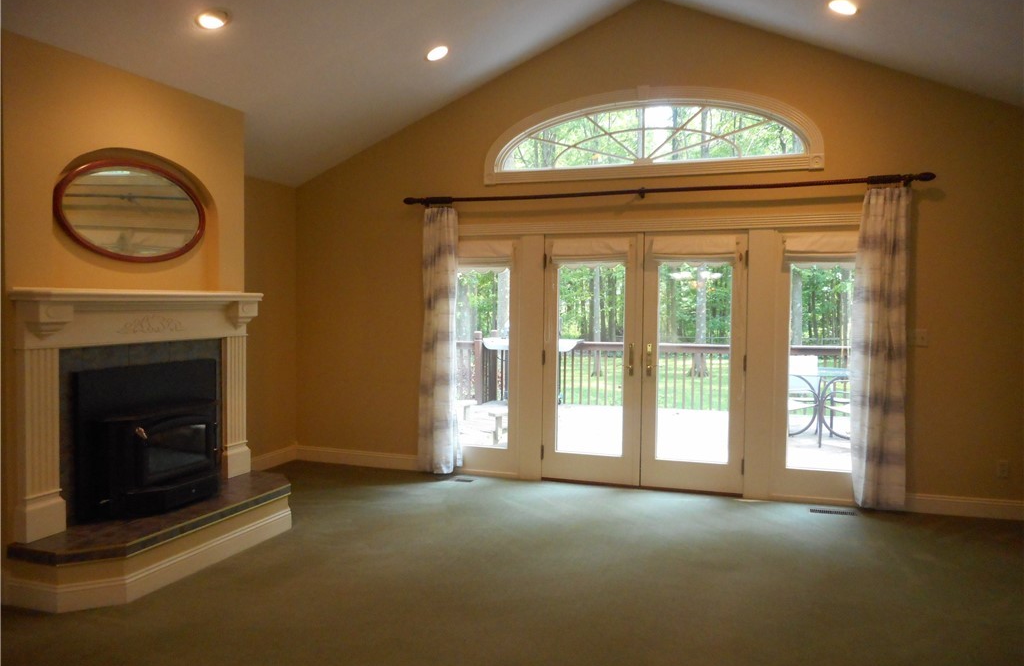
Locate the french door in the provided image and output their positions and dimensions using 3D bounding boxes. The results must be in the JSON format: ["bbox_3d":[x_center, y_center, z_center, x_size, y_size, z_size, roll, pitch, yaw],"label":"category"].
[{"bbox_3d":[1.008,0.218,5.789,1.578,2.006,0.070,1,2,18],"label":"french door"}]

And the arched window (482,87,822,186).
[{"bbox_3d":[1.014,-1.551,5.699,2.593,0.688,0.090,1,2,18],"label":"arched window"}]

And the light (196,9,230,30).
[{"bbox_3d":[-1.623,-1.708,4.007,0.190,0.060,0.190,-23,-5,18],"label":"light"}]

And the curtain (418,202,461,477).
[{"bbox_3d":[-0.608,0.068,6.194,0.365,2.232,0.130,1,2,18],"label":"curtain"}]

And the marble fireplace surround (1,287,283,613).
[{"bbox_3d":[-1.881,0.514,4.256,0.630,1.503,1.760,1,2,18],"label":"marble fireplace surround"}]

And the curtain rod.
[{"bbox_3d":[0.980,-1.073,5.623,3.979,0.080,0.120,1,2,18],"label":"curtain rod"}]

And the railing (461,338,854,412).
[{"bbox_3d":[1.825,0.618,10.910,5.900,0.940,0.120,1,2,18],"label":"railing"}]

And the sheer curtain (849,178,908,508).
[{"bbox_3d":[2.556,0.120,5.144,0.370,2.246,0.130,1,2,18],"label":"sheer curtain"}]

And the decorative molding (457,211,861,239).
[{"bbox_3d":[1.011,-0.826,5.707,3.200,0.092,0.040,1,2,18],"label":"decorative molding"}]

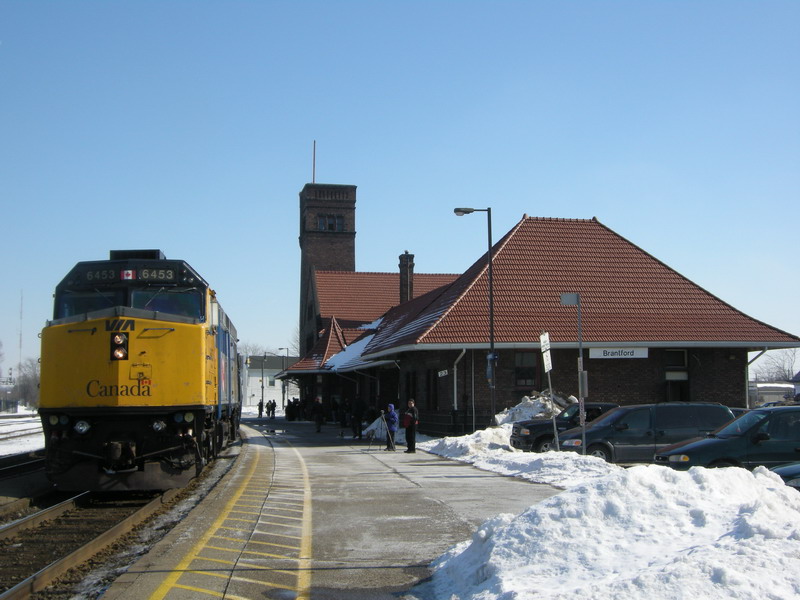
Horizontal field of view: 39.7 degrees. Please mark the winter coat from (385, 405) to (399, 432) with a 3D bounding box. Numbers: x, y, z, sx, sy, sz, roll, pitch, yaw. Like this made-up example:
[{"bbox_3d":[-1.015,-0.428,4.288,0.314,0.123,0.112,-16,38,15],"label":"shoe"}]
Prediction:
[{"bbox_3d":[-0.268,3.867,36.200,0.420,0.930,0.520,1,-5,-17],"label":"winter coat"}]

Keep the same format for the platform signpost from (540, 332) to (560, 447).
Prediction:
[{"bbox_3d":[3.493,2.318,25.325,0.080,3.380,0.350,-2,13,32],"label":"platform signpost"}]

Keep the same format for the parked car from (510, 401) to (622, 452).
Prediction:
[{"bbox_3d":[5.980,4.080,34.600,5.050,1.740,1.800,0,-5,-9],"label":"parked car"}]

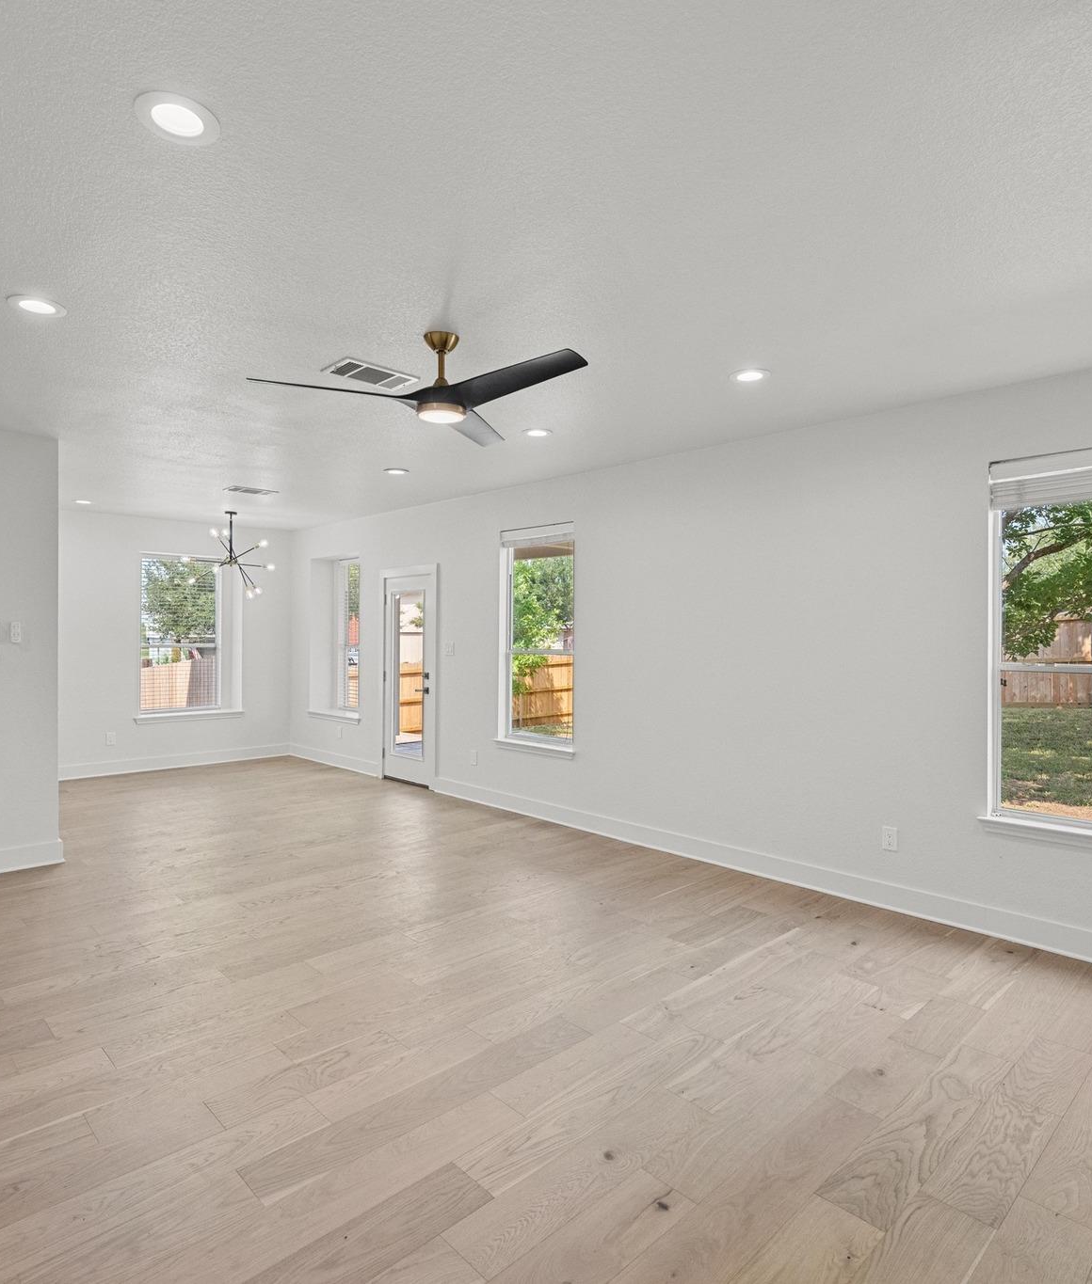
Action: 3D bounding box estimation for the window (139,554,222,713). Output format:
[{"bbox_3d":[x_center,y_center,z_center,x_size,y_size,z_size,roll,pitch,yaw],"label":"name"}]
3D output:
[{"bbox_3d":[-4.211,-0.078,8.707,0.890,1.800,0.100,0,1,-44],"label":"window"}]

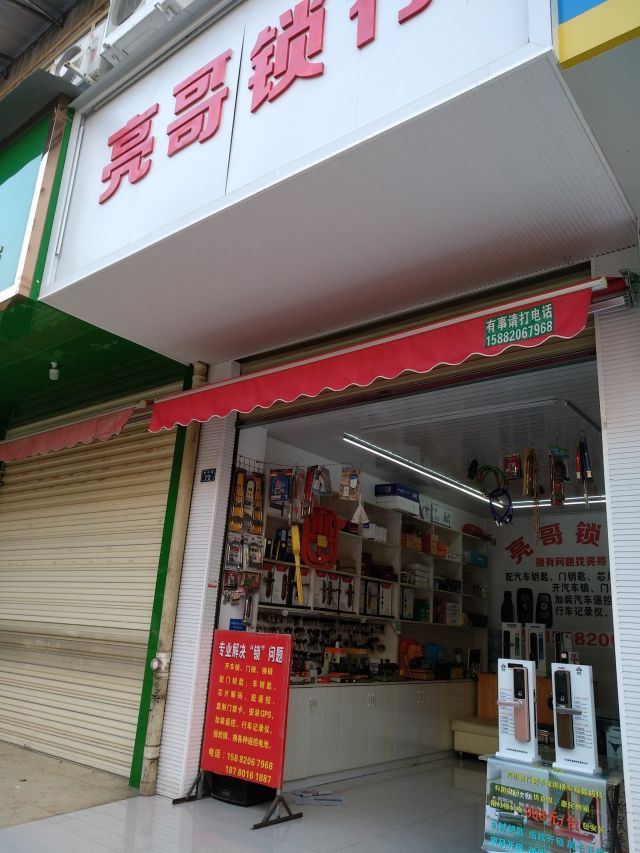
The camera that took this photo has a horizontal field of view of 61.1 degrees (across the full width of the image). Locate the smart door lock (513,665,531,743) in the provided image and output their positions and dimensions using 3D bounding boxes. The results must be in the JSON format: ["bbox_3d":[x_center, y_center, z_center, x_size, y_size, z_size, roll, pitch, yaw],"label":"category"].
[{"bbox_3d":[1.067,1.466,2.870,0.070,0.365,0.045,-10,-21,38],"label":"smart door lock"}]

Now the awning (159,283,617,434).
[{"bbox_3d":[0.062,-0.402,4.360,3.969,0.340,0.250,-10,-22,32],"label":"awning"}]

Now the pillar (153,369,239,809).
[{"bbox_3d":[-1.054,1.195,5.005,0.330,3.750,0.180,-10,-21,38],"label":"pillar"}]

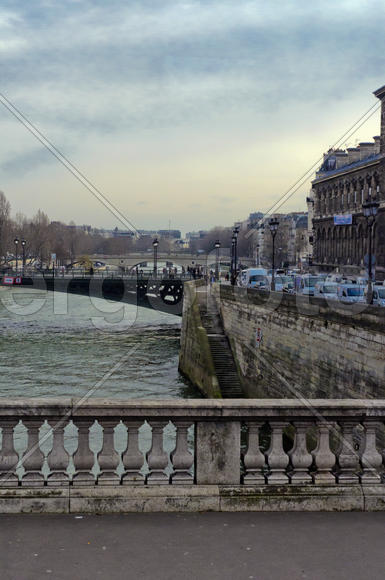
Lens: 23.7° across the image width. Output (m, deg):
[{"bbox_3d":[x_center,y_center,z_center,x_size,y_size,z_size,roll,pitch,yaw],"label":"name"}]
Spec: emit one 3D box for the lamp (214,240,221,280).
[{"bbox_3d":[4.117,-4.853,151.099,0.750,6.600,0.750,0,2,0],"label":"lamp"}]

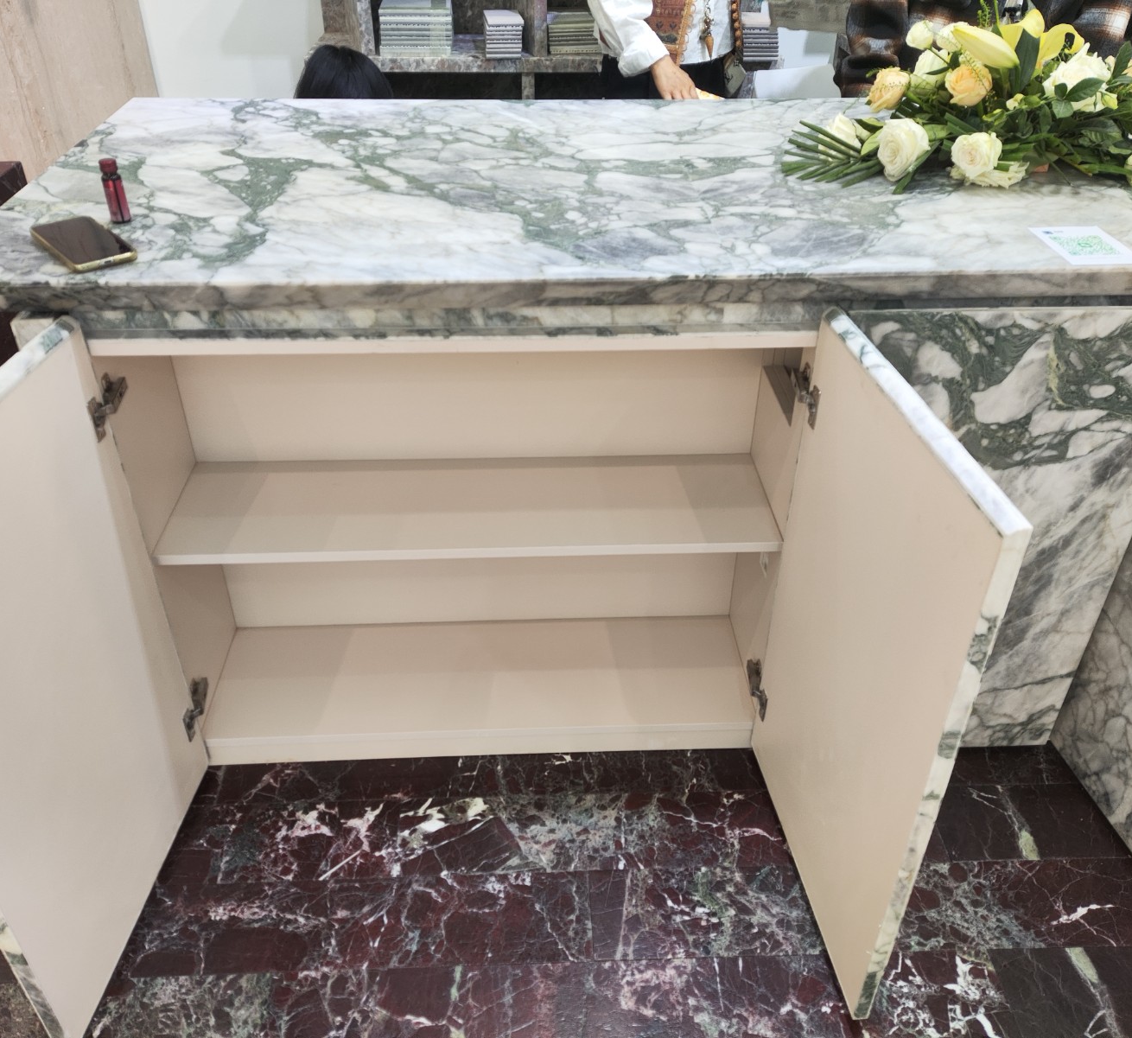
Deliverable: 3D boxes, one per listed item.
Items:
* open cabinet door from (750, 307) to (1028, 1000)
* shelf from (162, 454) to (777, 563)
[{"bbox_3d":[0.367,0.207,1.259,0.028,0.802,0.481,-3,35,-5],"label":"open cabinet door"},{"bbox_3d":[-0.149,-0.021,1.556,0.950,0.020,0.260,-1,35,-2],"label":"shelf"}]

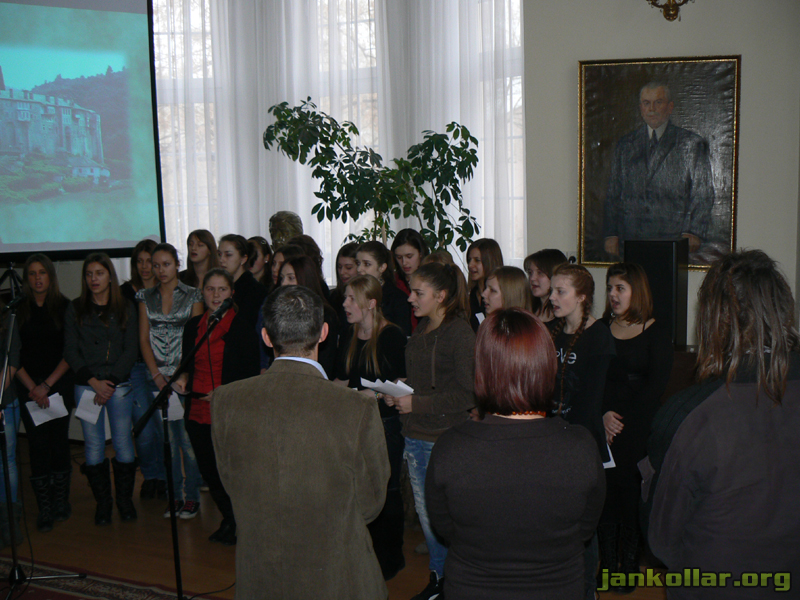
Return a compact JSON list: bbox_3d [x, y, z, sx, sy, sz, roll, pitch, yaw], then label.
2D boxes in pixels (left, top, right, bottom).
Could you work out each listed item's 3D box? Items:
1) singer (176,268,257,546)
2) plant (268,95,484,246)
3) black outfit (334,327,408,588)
[{"bbox_3d":[-1.008,0.610,4.740,0.480,1.575,0.390,2,8,25],"label":"singer"},{"bbox_3d":[-0.189,-0.170,6.239,1.600,2.629,1.200,0,6,6],"label":"plant"},{"bbox_3d":[-0.137,0.789,4.287,0.380,1.290,0.460,-6,8,-31],"label":"black outfit"}]

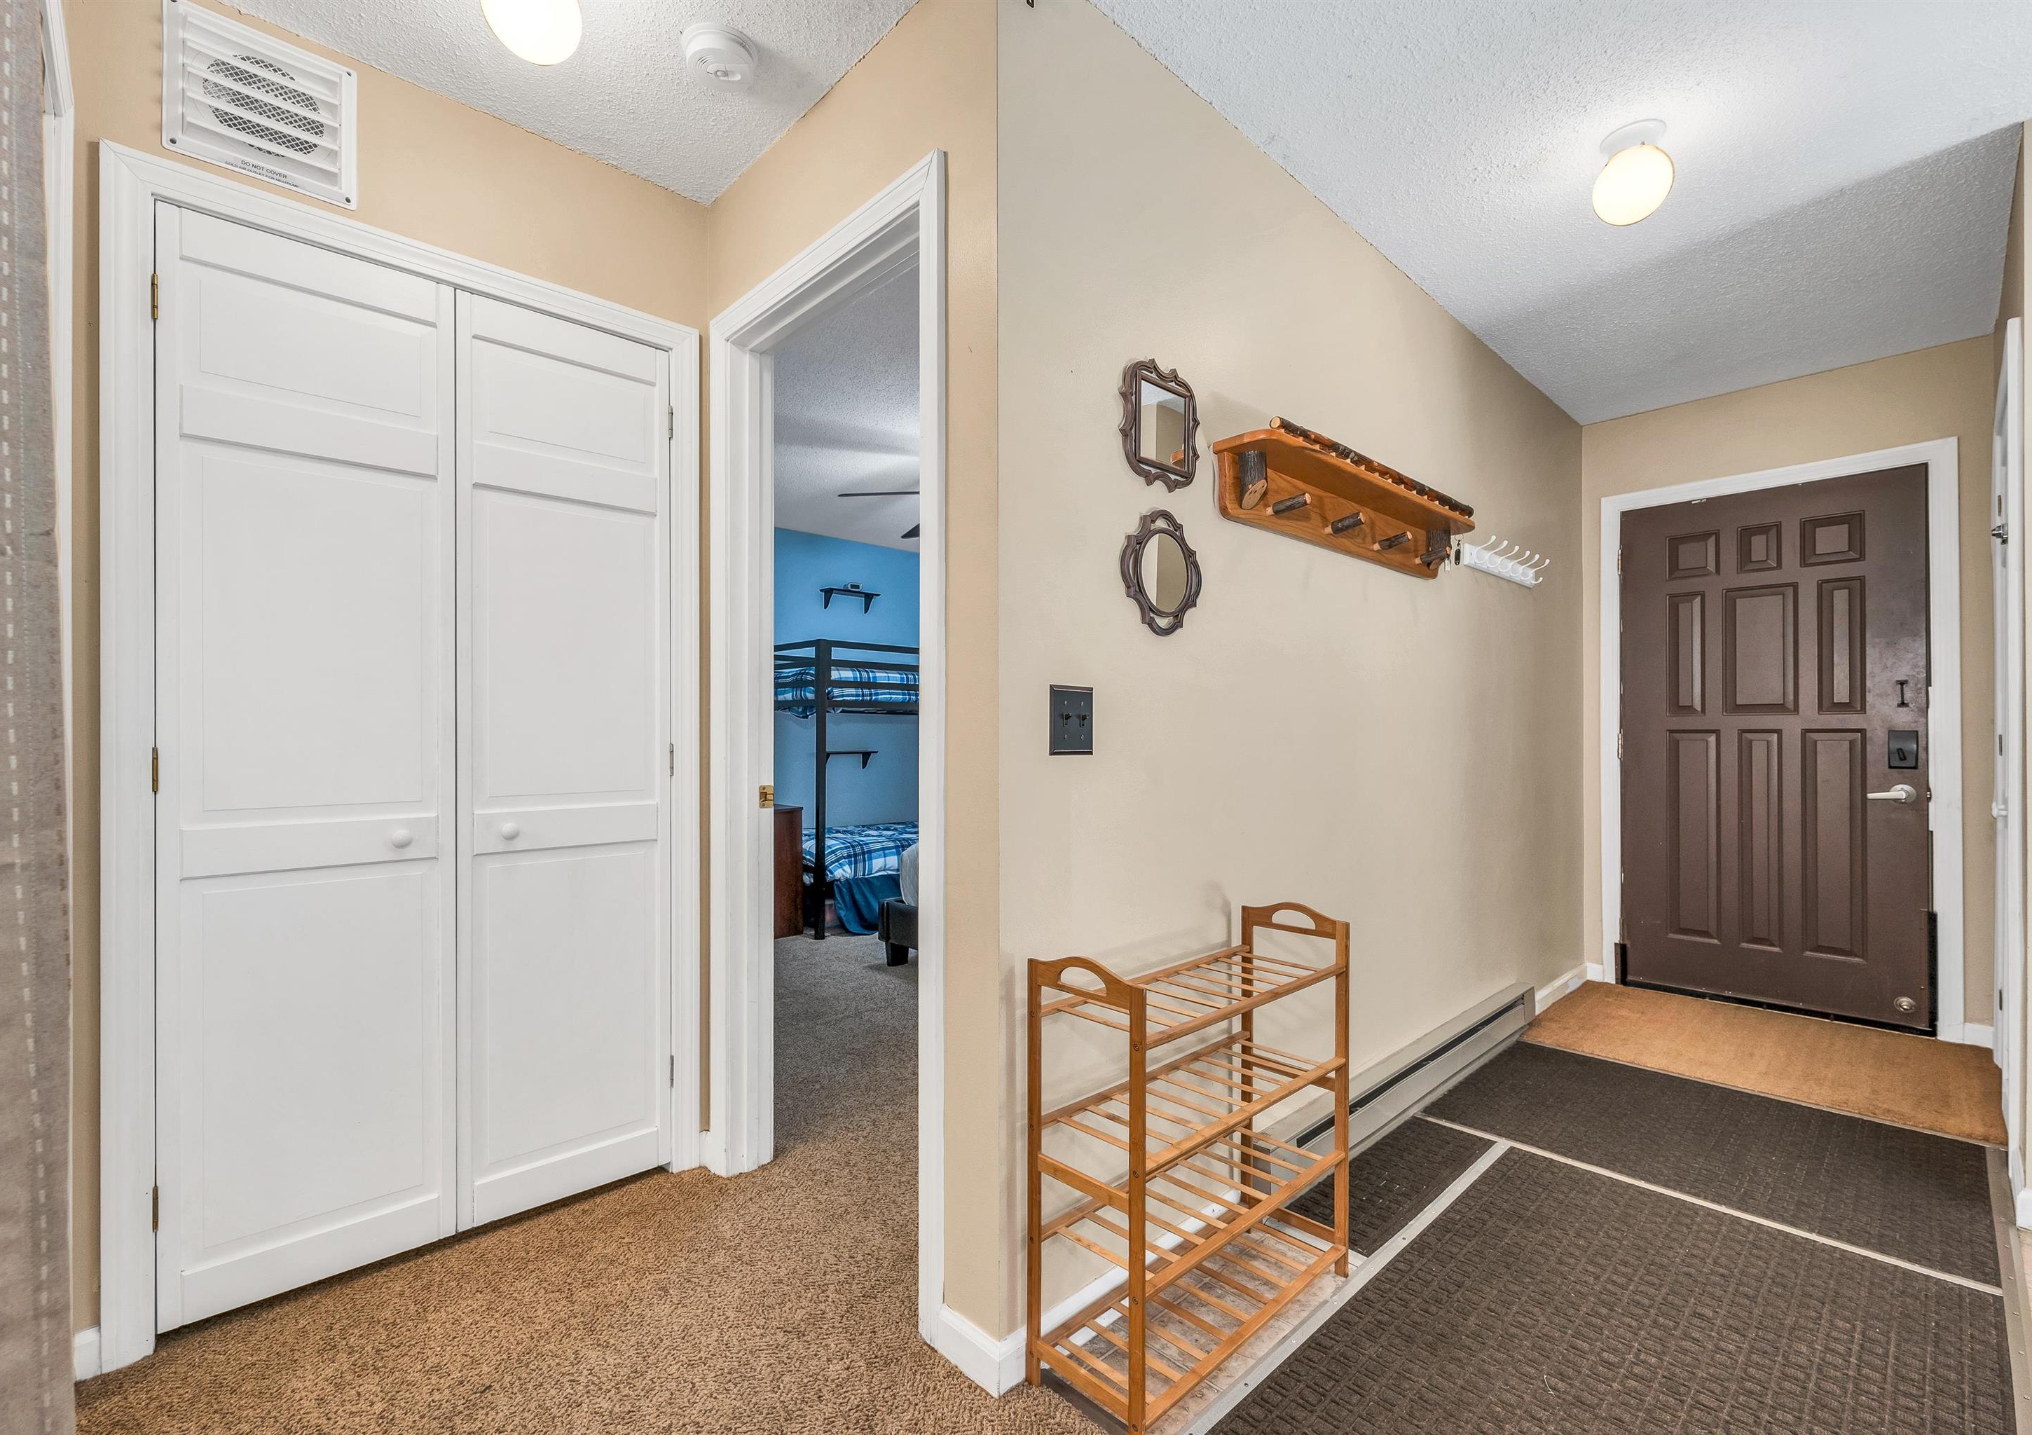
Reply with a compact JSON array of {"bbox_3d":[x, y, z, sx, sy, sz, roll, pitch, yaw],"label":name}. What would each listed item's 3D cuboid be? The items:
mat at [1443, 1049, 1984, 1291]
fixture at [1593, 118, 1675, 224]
[{"bbox_3d":[1.857,1.119,2.290,0.810,0.012,1.065,1,-1,-43],"label":"mat"},{"bbox_3d":[1.420,-1.240,1.926,0.155,0.200,0.155,1,-1,-43],"label":"fixture"}]

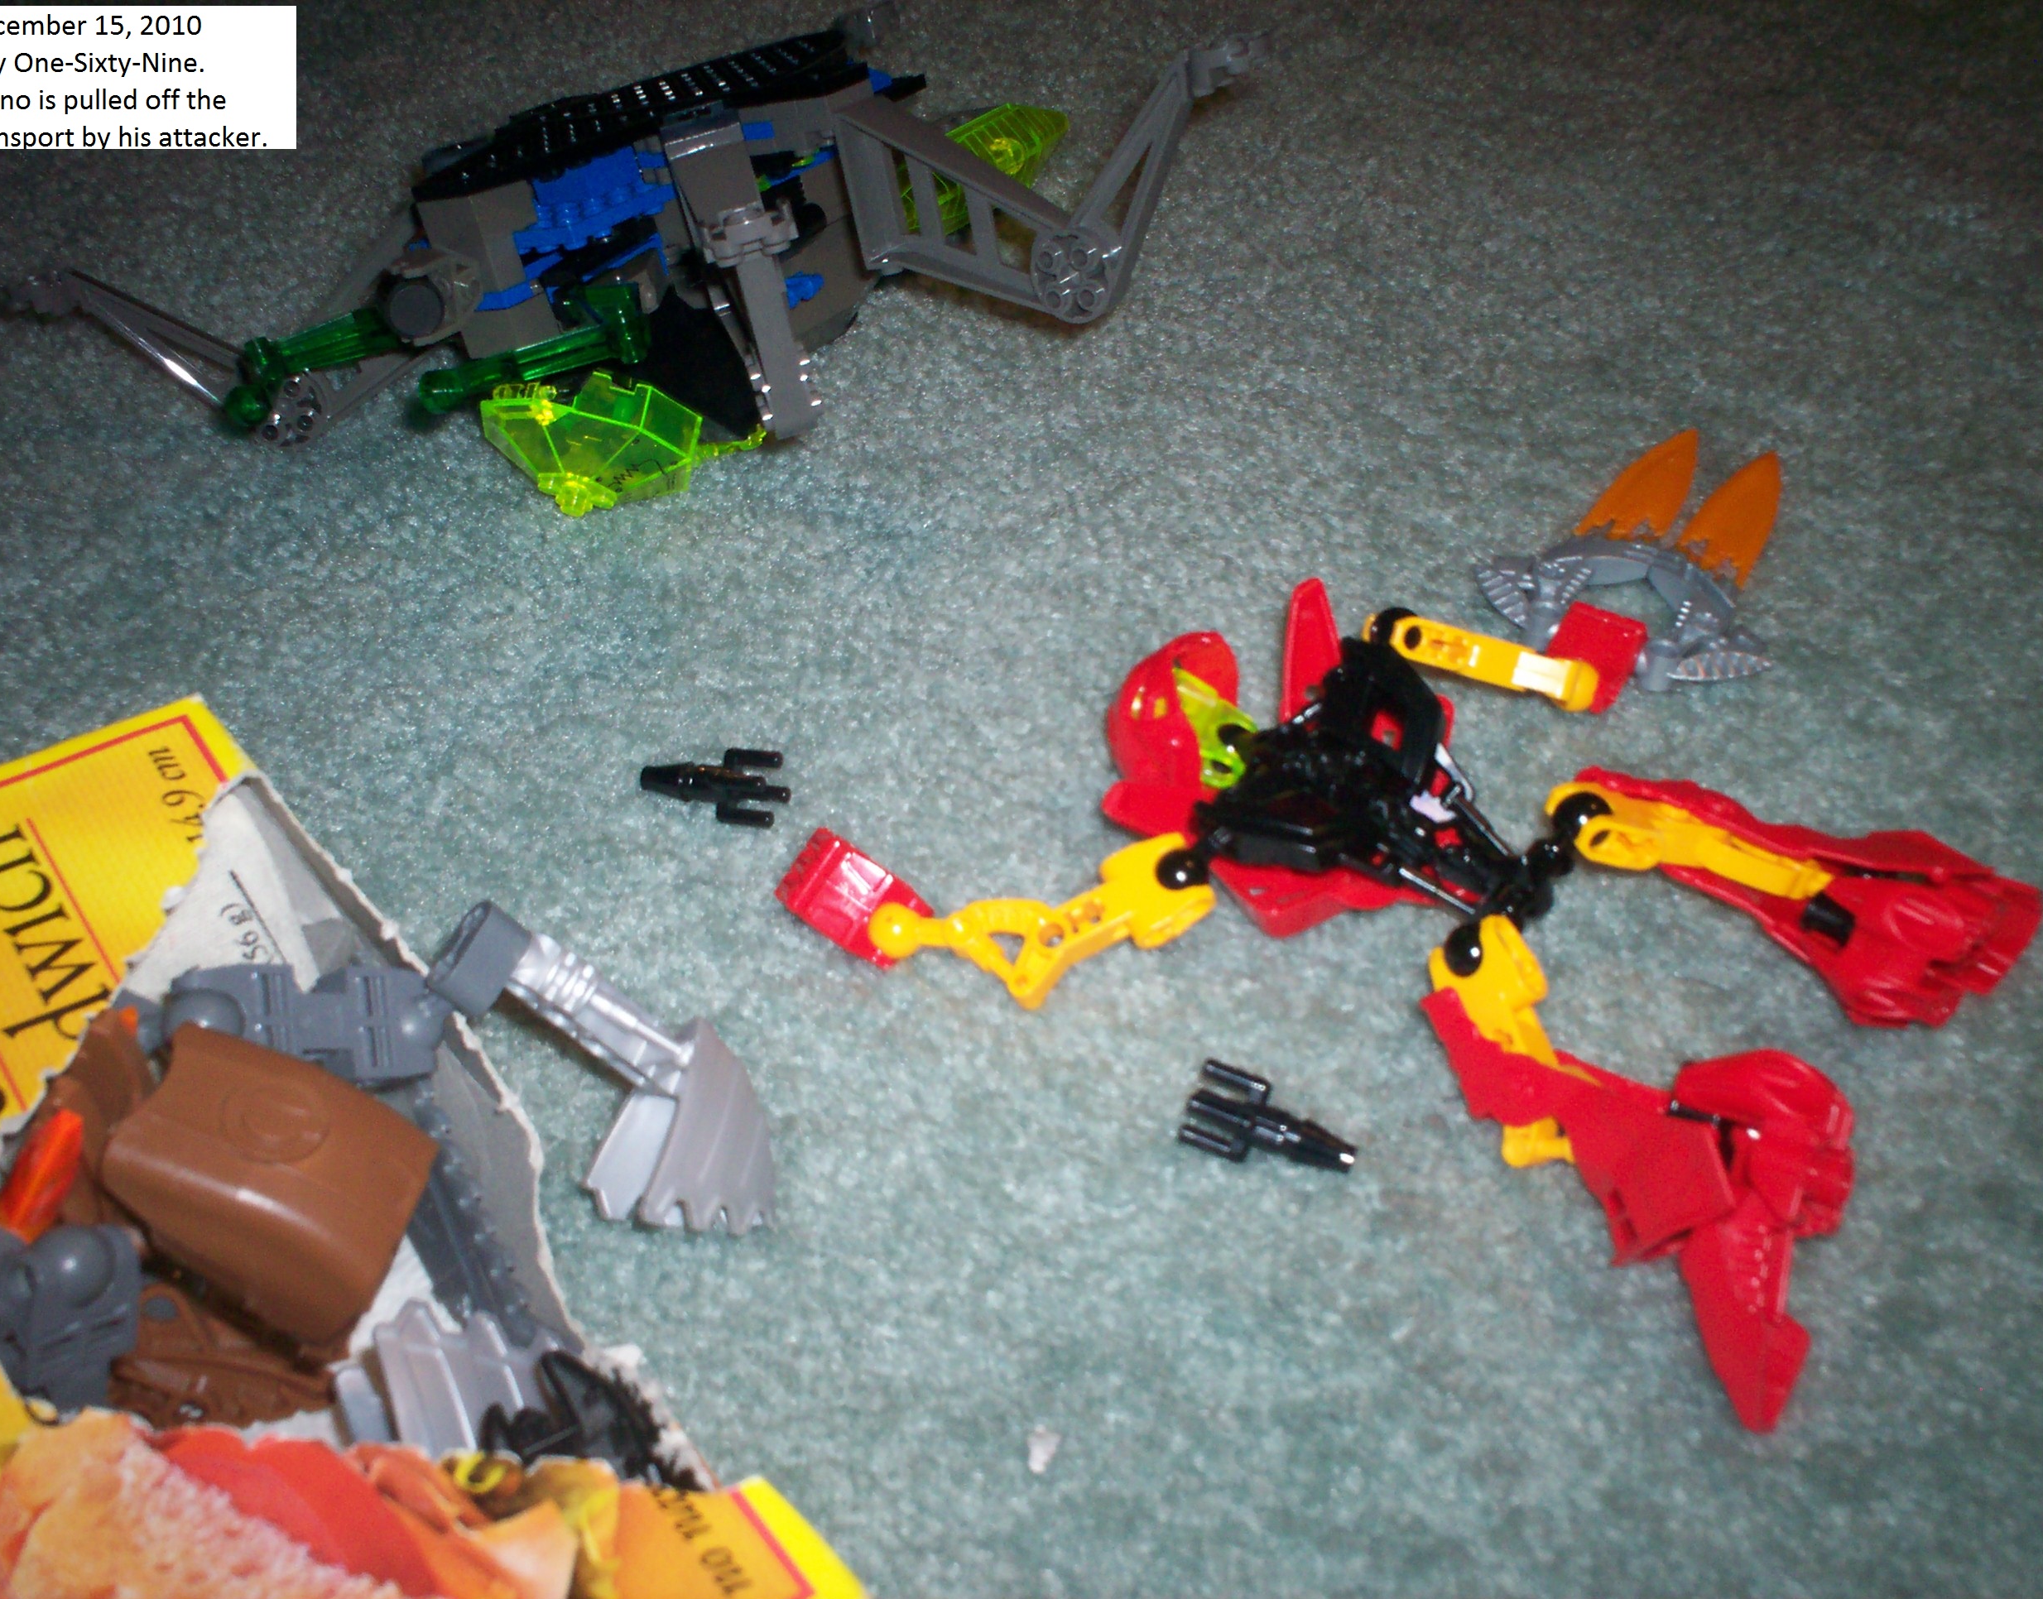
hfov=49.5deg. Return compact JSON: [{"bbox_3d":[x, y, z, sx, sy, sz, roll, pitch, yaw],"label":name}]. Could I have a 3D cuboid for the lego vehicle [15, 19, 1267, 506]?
[{"bbox_3d":[-0.094,-0.171,0.633,0.338,0.086,0.164,-8,41,9],"label":"lego vehicle"}]

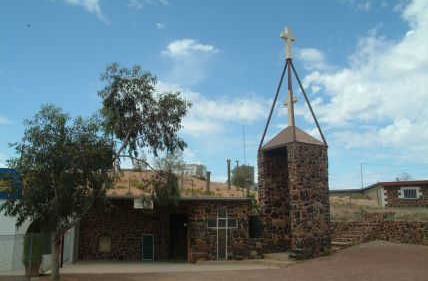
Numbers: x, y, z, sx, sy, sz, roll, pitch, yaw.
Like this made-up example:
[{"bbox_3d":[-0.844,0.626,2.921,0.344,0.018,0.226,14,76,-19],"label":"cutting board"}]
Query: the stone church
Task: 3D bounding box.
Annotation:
[{"bbox_3d":[-0.158,-0.212,19.473,11.500,11.900,5.300,1,-11,-4],"label":"stone church"}]

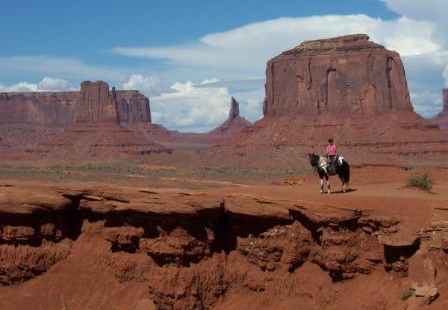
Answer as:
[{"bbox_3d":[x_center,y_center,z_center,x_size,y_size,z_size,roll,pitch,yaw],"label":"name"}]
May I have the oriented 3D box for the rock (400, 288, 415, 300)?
[{"bbox_3d":[5.257,3.968,33.000,0.380,0.310,0.340,0,1,0],"label":"rock"}]

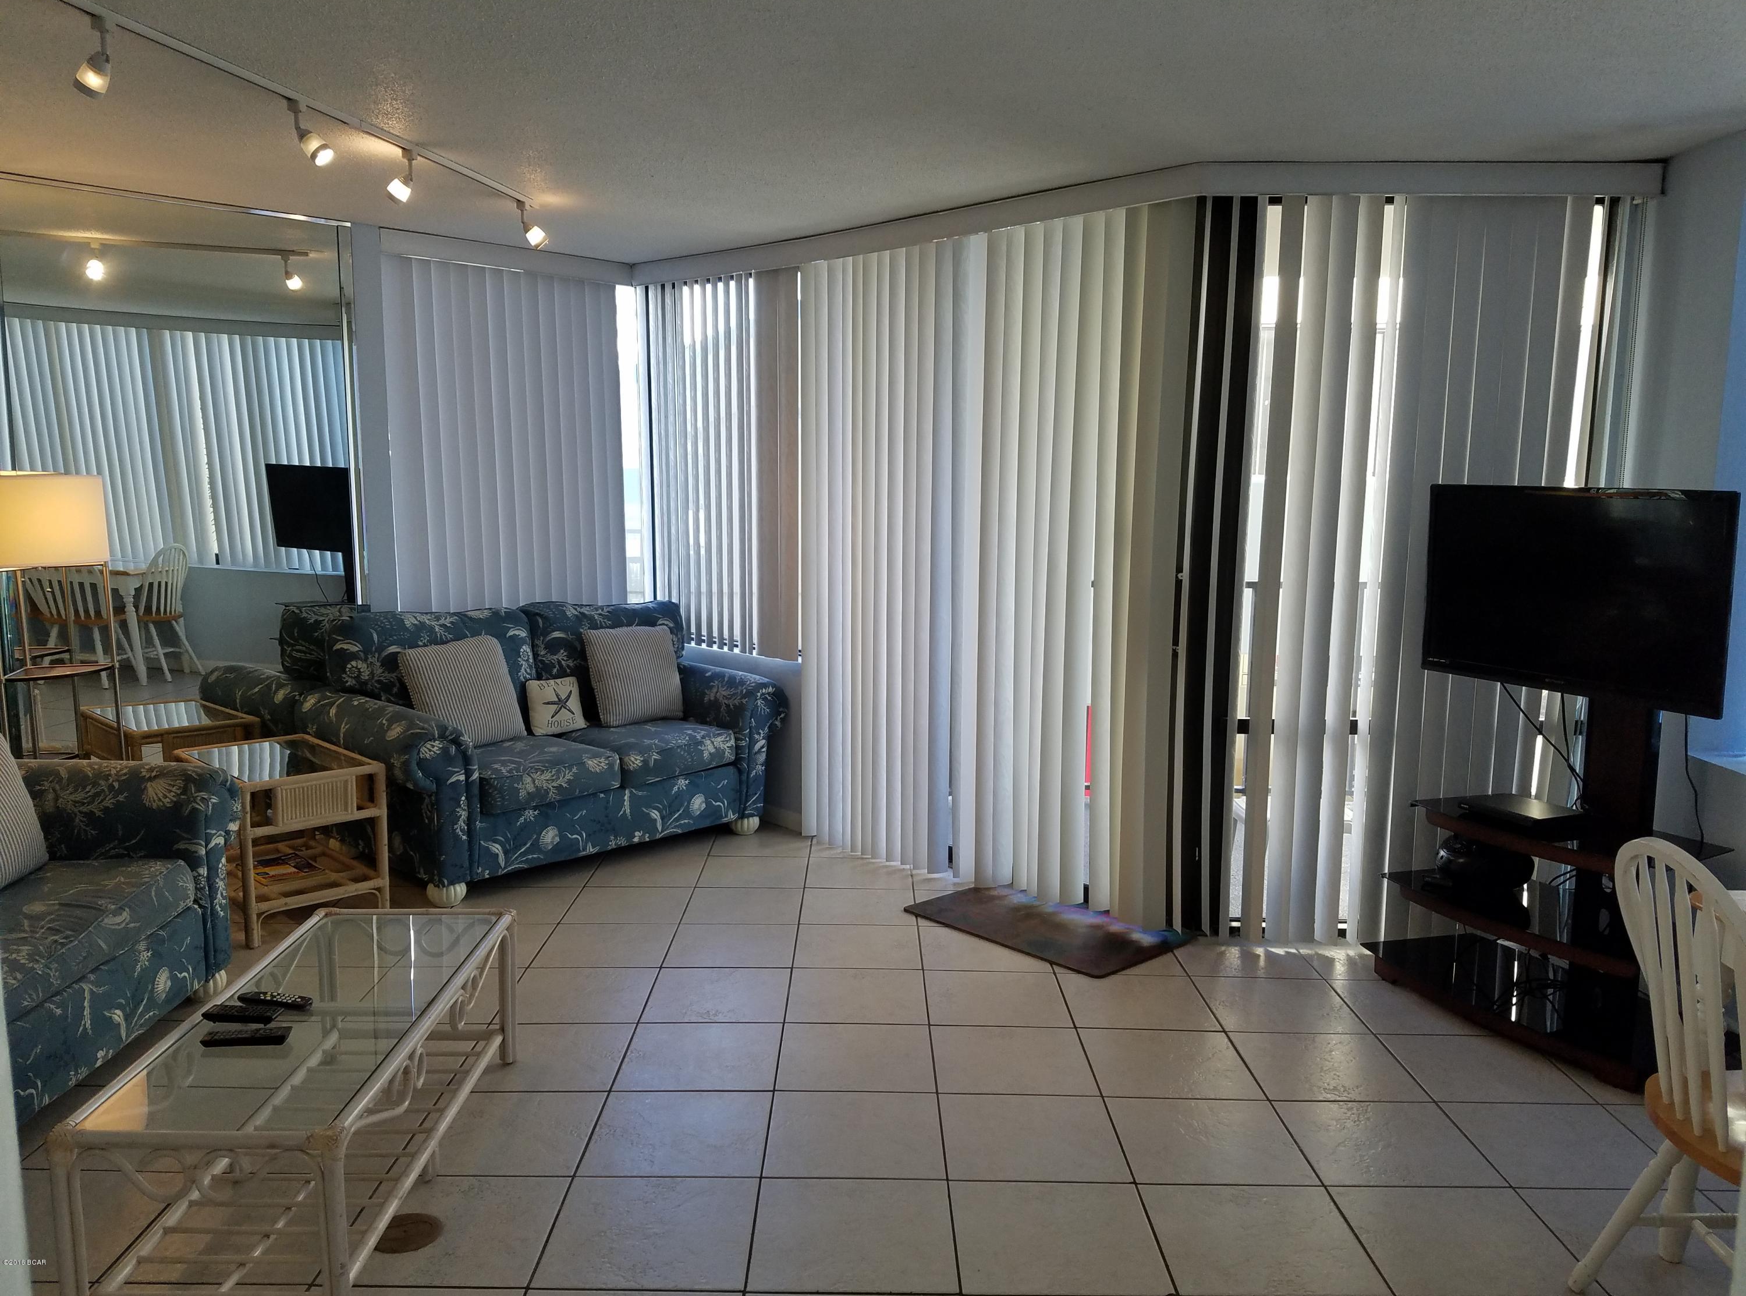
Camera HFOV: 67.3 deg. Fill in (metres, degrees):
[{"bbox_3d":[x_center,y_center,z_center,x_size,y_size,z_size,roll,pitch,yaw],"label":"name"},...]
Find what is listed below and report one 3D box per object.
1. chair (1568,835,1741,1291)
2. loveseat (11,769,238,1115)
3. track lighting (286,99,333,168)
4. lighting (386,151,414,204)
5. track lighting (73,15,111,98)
[{"bbox_3d":[1.508,0.780,2.171,0.520,0.943,0.496,1,7,1],"label":"chair"},{"bbox_3d":[-2.258,0.634,2.847,0.854,0.947,1.951,1,7,0],"label":"loveseat"},{"bbox_3d":[-1.395,-1.276,3.251,0.105,0.160,0.065,6,9,36],"label":"track lighting"},{"bbox_3d":[-1.364,-1.354,3.779,0.105,0.160,0.065,6,9,36],"label":"lighting"},{"bbox_3d":[-1.604,-1.214,2.694,0.105,0.160,0.065,3,7,17],"label":"track lighting"}]

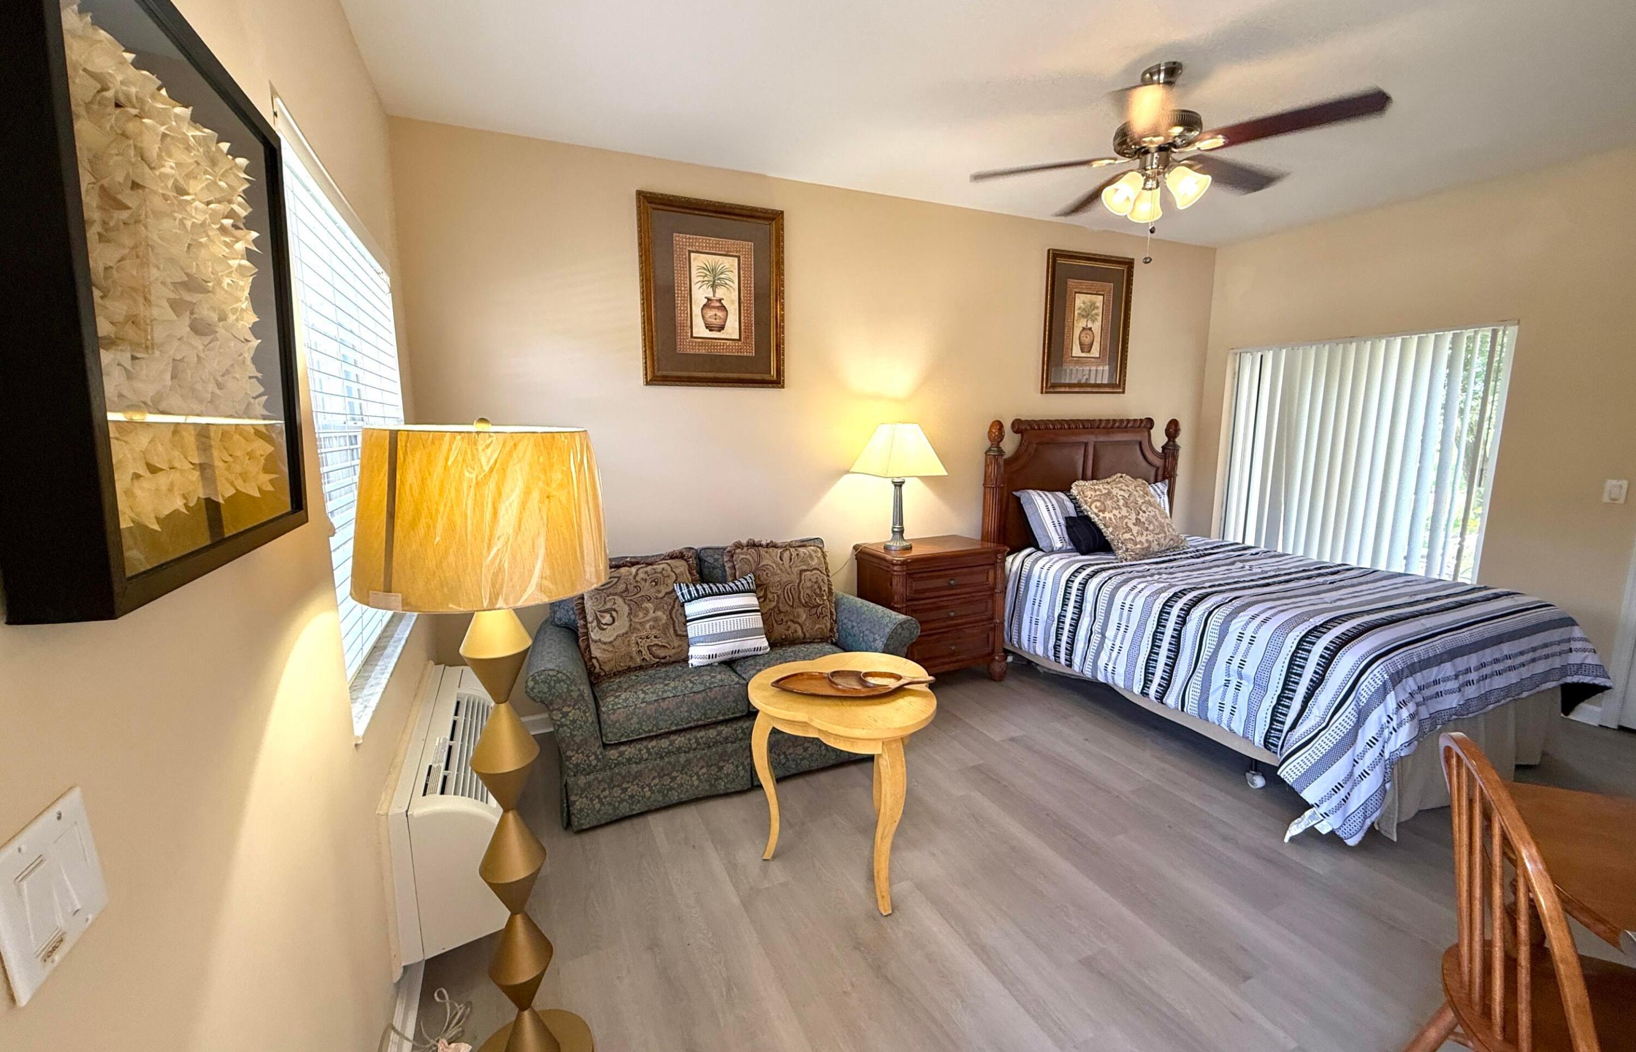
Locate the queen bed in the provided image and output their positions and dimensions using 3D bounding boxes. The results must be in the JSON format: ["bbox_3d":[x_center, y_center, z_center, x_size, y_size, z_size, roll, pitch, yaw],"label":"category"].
[{"bbox_3d":[2.230,0.187,3.537,1.848,1.523,2.295,-5,10,-25],"label":"queen bed"}]

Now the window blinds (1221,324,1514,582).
[{"bbox_3d":[3.357,-0.203,4.303,0.086,1.962,1.500,-5,10,-25],"label":"window blinds"}]

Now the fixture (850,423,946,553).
[{"bbox_3d":[0.450,-0.215,3.702,0.391,0.708,0.391,-5,10,-25],"label":"fixture"}]

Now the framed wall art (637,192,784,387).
[{"bbox_3d":[-0.509,-1.155,3.317,0.742,0.900,0.038,-5,10,-25],"label":"framed wall art"}]

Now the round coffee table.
[{"bbox_3d":[0.099,0.857,2.228,0.621,0.639,0.636,-5,10,-25],"label":"round coffee table"}]

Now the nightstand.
[{"bbox_3d":[0.662,0.516,3.865,0.765,0.792,0.500,-5,10,-25],"label":"nightstand"}]

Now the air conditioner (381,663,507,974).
[{"bbox_3d":[-1.108,0.771,2.078,0.265,0.405,1.113,-5,10,-25],"label":"air conditioner"}]

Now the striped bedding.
[{"bbox_3d":[2.272,0.558,3.492,1.894,0.621,2.106,-5,10,-25],"label":"striped bedding"}]

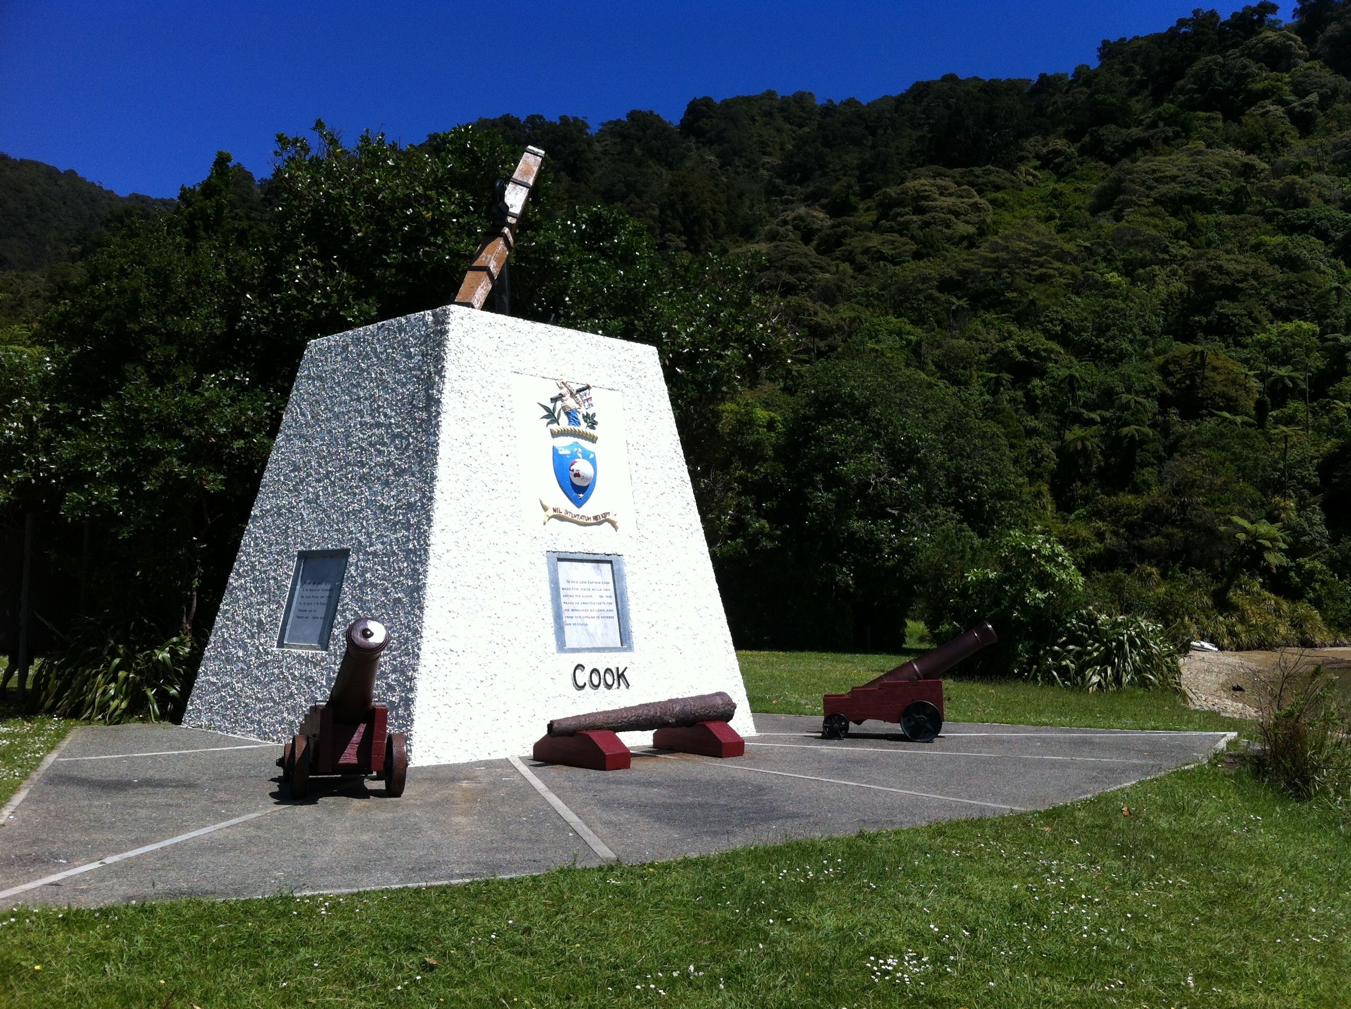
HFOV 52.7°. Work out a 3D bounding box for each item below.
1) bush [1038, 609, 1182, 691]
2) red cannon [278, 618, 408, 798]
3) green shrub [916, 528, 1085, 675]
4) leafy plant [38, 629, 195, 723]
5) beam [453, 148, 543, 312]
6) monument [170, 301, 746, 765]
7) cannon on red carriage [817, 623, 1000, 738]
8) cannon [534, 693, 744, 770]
[{"bbox_3d":[7.934,2.635,25.103,2.600,1.500,2.200,0,-4,18],"label":"bush"},{"bbox_3d":[-2.484,1.522,10.347,0.820,1.346,1.901,3,-4,-21],"label":"red cannon"},{"bbox_3d":[6.697,2.054,28.040,3.500,3.100,3.000,0,-4,13],"label":"green shrub"},{"bbox_3d":[-6.736,2.036,16.540,1.950,1.080,1.600,3,-4,-22],"label":"leafy plant"},{"bbox_3d":[-1.836,-2.950,14.515,0.240,2.360,0.250,14,-34,3],"label":"beam"},{"bbox_3d":[-2.338,0.354,15.863,4.672,4.506,4.672,5,-5,-44],"label":"monument"},{"bbox_3d":[2.639,1.949,15.267,1.901,1.346,0.820,0,-4,14],"label":"cannon on red carriage"},{"bbox_3d":[-0.262,2.187,13.444,2.487,0.611,1.060,5,-5,-44],"label":"cannon"}]

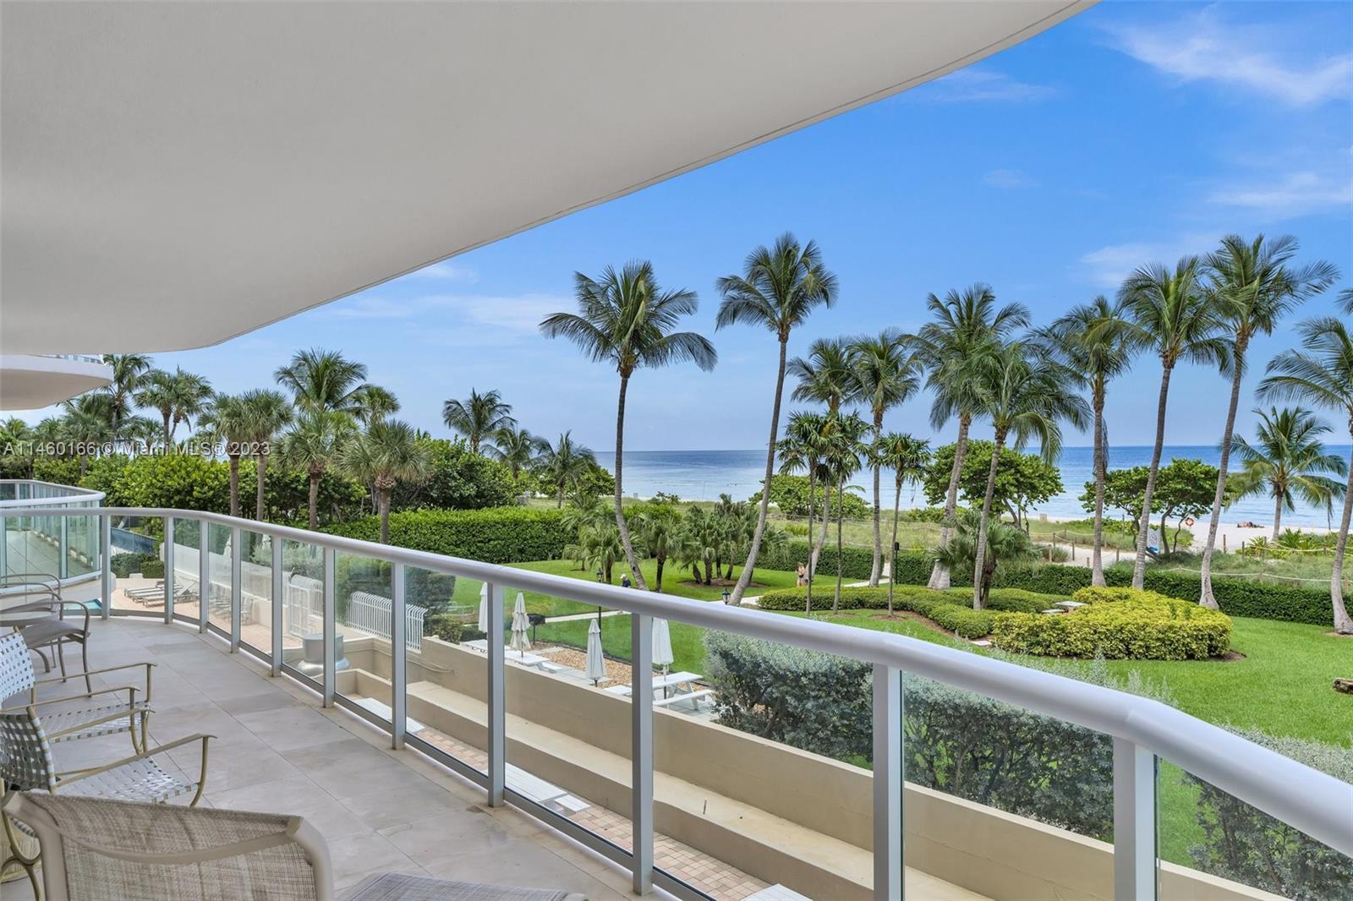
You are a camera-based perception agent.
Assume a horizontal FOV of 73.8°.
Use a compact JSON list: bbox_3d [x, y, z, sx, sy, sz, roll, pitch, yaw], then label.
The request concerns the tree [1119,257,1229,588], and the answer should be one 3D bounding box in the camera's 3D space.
[{"bbox_3d":[22.342,-0.807,40.517,4.940,15.760,4.690,-1,0,0],"label":"tree"}]

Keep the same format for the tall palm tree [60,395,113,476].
[{"bbox_3d":[-42.521,1.562,65.000,3.400,10.897,3.400,0,0,-33],"label":"tall palm tree"}]

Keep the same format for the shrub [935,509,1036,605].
[{"bbox_3d":[12.660,4.550,36.800,4.310,4.360,4.100,0,0,0],"label":"shrub"}]

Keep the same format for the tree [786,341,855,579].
[{"bbox_3d":[7.740,0.501,47.500,3.900,12.919,4.200,0,0,9],"label":"tree"}]

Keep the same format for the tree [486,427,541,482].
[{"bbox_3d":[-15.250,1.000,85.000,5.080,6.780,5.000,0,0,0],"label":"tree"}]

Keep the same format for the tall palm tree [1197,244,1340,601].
[{"bbox_3d":[25.312,-1.086,38.601,6.060,16.290,5.760,-1,0,0],"label":"tall palm tree"}]

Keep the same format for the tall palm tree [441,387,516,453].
[{"bbox_3d":[-15.780,0.999,72.000,5.990,11.960,5.690,-1,0,0],"label":"tall palm tree"}]

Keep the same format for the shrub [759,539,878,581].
[{"bbox_3d":[8.100,6.250,50.700,7.900,1.450,1.300,0,0,41],"label":"shrub"}]

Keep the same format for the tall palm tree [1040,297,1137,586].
[{"bbox_3d":[18.540,-0.170,40.500,4.370,13.530,4.400,0,0,0],"label":"tall palm tree"}]

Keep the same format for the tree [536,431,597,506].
[{"bbox_3d":[-10.726,2.532,88.000,5.880,8.780,5.580,-1,0,0],"label":"tree"}]

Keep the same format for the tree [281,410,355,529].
[{"bbox_3d":[-17.288,2.448,43.500,3.400,8.771,3.400,0,0,-22],"label":"tree"}]

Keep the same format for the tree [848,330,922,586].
[{"bbox_3d":[10.120,0.380,43.700,3.590,12.450,3.700,0,0,0],"label":"tree"}]

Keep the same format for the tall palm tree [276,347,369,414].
[{"bbox_3d":[-25.022,-0.075,64.000,6.400,14.406,6.400,0,0,-21],"label":"tall palm tree"}]

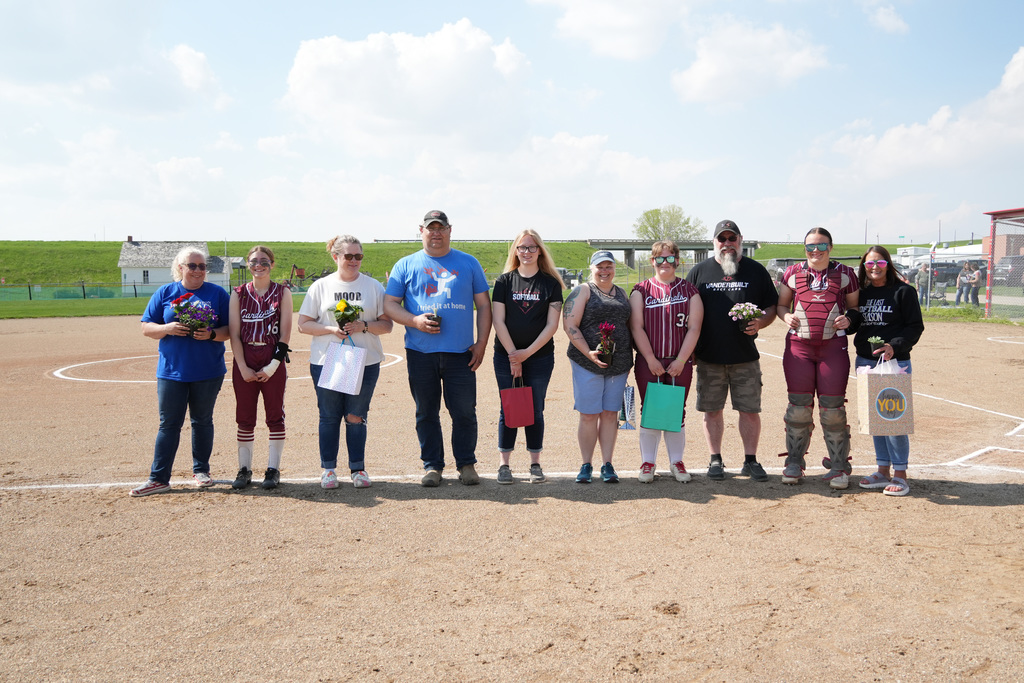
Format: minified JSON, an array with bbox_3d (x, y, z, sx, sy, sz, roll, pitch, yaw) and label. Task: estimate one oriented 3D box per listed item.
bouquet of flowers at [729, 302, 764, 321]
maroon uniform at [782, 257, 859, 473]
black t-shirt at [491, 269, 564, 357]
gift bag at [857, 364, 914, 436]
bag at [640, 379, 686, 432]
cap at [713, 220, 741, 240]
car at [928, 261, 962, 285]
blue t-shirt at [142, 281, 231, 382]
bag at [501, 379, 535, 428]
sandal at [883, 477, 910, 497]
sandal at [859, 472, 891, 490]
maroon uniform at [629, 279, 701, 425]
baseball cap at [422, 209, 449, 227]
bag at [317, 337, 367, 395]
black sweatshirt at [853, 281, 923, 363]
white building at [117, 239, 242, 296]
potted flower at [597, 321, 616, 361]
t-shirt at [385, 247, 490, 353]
[{"bbox_3d":[1.582,-0.200,5.950,0.245,0.130,0.210,1,4,12],"label":"bouquet of flowers"},{"bbox_3d":[2.092,0.191,6.000,0.520,1.460,0.370,1,5,16],"label":"maroon uniform"},{"bbox_3d":[0.110,-0.196,6.070,0.490,0.590,0.270,0,5,0],"label":"black t-shirt"},{"bbox_3d":[2.392,0.403,5.640,0.280,0.385,0.140,0,5,1],"label":"gift bag"},{"bbox_3d":[1.020,0.434,5.940,0.255,0.325,0.115,8,4,0],"label":"bag"},{"bbox_3d":[1.498,-0.773,6.120,0.180,0.130,0.265,1,4,13],"label":"cap"},{"bbox_3d":[33.200,-4.966,64.300,5.700,1.900,2.000,-1,4,-6],"label":"car"},{"bbox_3d":[-2.171,-0.067,5.880,0.570,0.660,0.360,-1,5,-14],"label":"blue t-shirt"},{"bbox_3d":[0.040,0.416,5.920,0.205,0.325,0.110,-1,5,-10],"label":"bag"},{"bbox_3d":[2.561,0.966,5.860,0.100,0.090,0.260,3,5,36],"label":"sandal"},{"bbox_3d":[2.448,0.937,5.930,0.260,0.090,0.100,-3,5,-28],"label":"sandal"},{"bbox_3d":[1.062,0.062,6.120,0.450,1.000,0.290,1,5,9],"label":"maroon uniform"},{"bbox_3d":[-0.502,-0.818,5.890,0.180,0.130,0.265,0,4,-2],"label":"baseball cap"},{"bbox_3d":[-1.103,0.156,5.740,0.250,0.350,0.110,14,5,-4],"label":"bag"},{"bbox_3d":[2.500,-0.133,5.870,0.470,0.520,0.340,2,5,30],"label":"black sweatshirt"},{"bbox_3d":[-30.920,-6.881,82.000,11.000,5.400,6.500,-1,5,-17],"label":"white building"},{"bbox_3d":[0.628,0.010,5.860,0.125,0.275,0.125,0,5,0],"label":"potted flower"},{"bbox_3d":[-0.500,-0.276,6.000,0.690,0.690,0.380,0,5,-4],"label":"t-shirt"}]

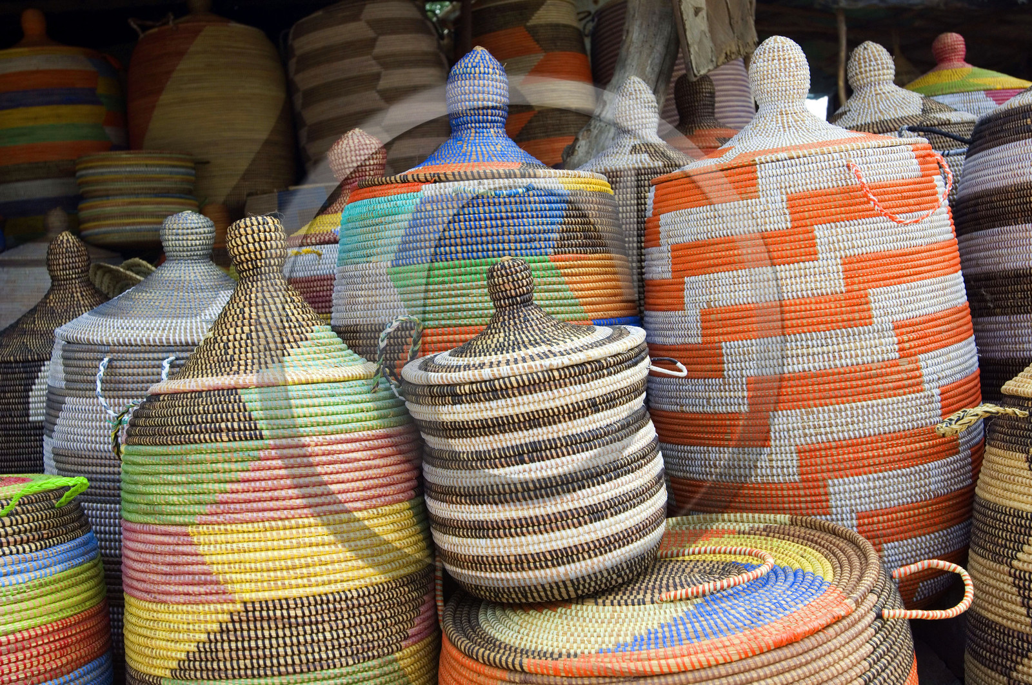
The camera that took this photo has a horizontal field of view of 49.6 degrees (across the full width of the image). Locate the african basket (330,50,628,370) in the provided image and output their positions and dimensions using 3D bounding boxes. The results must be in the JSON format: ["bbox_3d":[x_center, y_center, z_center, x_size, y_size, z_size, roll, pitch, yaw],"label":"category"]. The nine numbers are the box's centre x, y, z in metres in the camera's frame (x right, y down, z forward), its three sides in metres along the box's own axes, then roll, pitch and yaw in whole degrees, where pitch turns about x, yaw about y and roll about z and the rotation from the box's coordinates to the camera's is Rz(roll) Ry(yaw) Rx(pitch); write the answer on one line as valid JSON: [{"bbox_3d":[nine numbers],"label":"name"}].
[{"bbox_3d":[-0.037,-0.018,1.573,0.435,0.770,0.435,-2,6,0],"label":"african basket"}]

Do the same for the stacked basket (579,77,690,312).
[{"bbox_3d":[0.230,-0.135,2.040,0.330,0.670,0.330,-2,7,0],"label":"stacked basket"}]

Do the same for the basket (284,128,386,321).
[{"bbox_3d":[-0.268,-0.050,2.020,0.350,0.640,0.350,-2,7,0],"label":"basket"}]

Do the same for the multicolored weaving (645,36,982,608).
[{"bbox_3d":[0.443,-0.034,1.707,0.490,0.855,0.490,-7,6,0],"label":"multicolored weaving"}]

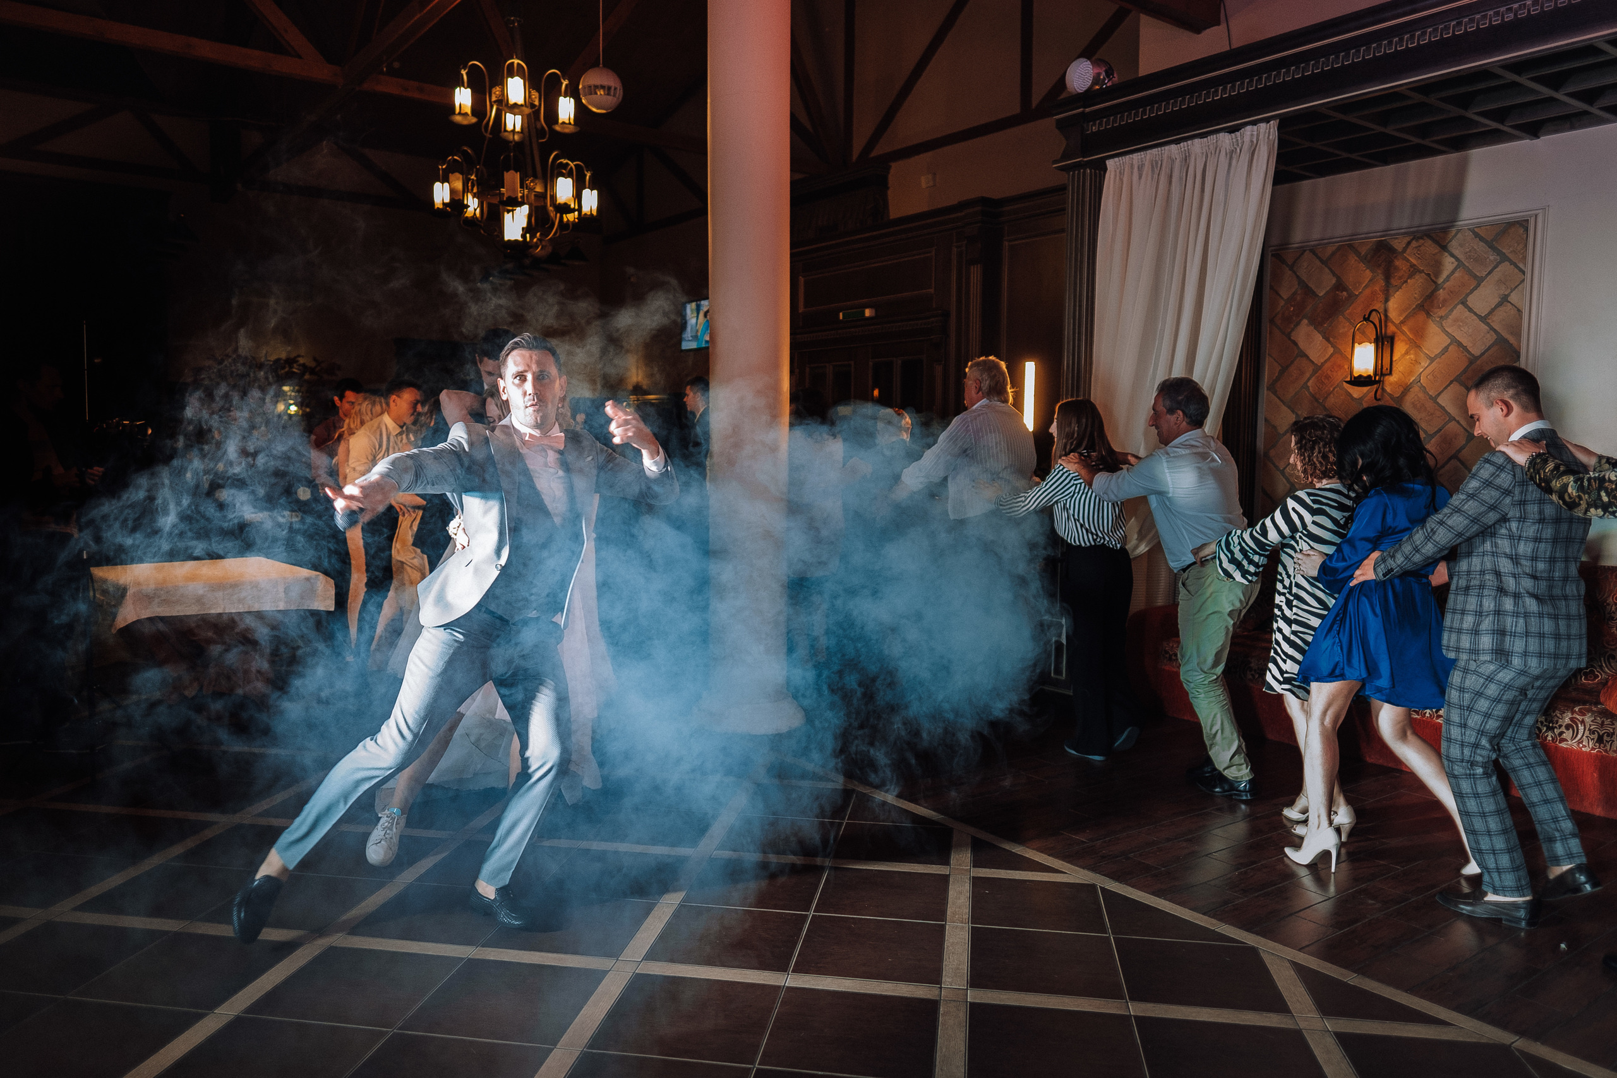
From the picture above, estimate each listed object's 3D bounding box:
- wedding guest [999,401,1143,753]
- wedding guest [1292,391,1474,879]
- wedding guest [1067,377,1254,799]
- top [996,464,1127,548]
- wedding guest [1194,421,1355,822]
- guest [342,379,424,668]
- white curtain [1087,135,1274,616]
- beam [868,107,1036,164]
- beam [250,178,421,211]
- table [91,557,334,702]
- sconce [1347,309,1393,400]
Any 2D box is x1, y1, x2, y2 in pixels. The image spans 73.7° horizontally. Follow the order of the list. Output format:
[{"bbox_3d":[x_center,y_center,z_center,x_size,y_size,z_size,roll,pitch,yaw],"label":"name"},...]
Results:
[{"bbox_3d":[1.298,0.166,5.225,0.470,1.670,0.780,-3,7,-38],"label":"wedding guest"},{"bbox_3d":[1.929,0.343,3.718,0.550,1.600,0.620,-3,6,-35],"label":"wedding guest"},{"bbox_3d":[1.563,0.175,4.763,0.520,1.740,0.920,-5,7,-45],"label":"wedding guest"},{"bbox_3d":[1.292,-0.158,5.196,0.460,0.420,0.640,-3,7,-38],"label":"top"},{"bbox_3d":[1.842,0.309,4.193,0.450,1.580,0.730,-4,7,-40],"label":"wedding guest"},{"bbox_3d":[-2.530,-0.042,6.475,0.500,1.780,0.480,0,5,-2],"label":"guest"},{"bbox_3d":[1.974,-0.732,5.843,0.200,2.750,1.030,-4,7,-39],"label":"white curtain"},{"bbox_3d":[0.945,-2.655,7.196,0.080,0.080,1.600,-4,7,-39],"label":"beam"},{"bbox_3d":[-3.900,-2.866,8.972,1.450,0.080,0.080,-4,7,-39],"label":"beam"},{"bbox_3d":[-3.166,0.539,5.684,0.920,0.750,1.100,-4,7,-39],"label":"table"},{"bbox_3d":[2.974,-0.975,5.706,0.360,0.460,0.190,-4,7,-39],"label":"sconce"}]

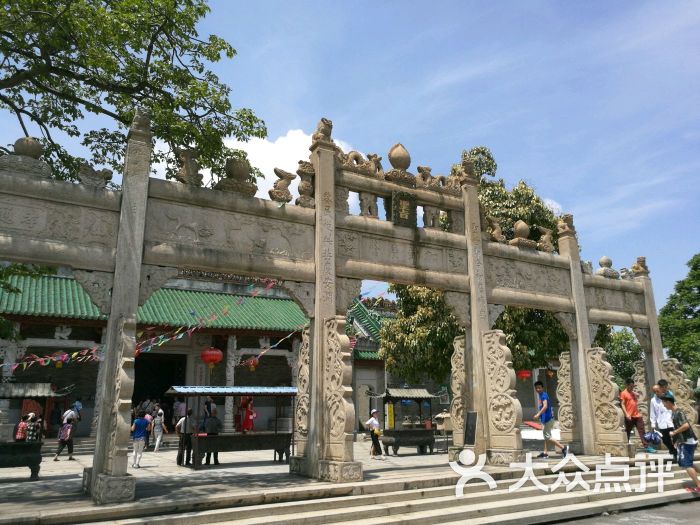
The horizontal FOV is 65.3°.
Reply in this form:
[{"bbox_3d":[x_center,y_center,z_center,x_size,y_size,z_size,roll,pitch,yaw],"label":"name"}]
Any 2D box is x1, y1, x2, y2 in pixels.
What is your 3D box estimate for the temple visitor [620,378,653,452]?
[{"bbox_3d":[6.781,3.621,12.922,0.600,1.710,0.500,-7,-15,29],"label":"temple visitor"}]

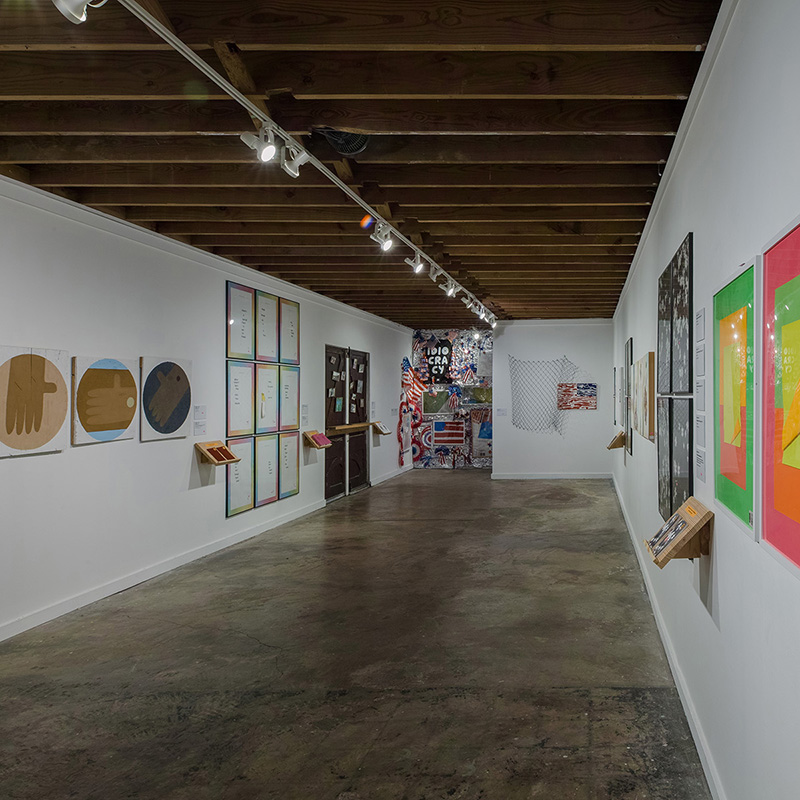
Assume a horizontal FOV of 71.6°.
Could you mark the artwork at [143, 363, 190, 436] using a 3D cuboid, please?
[{"bbox_3d":[-1.877,-0.016,4.472,0.030,0.580,0.537,0,0,19],"label":"artwork"}]

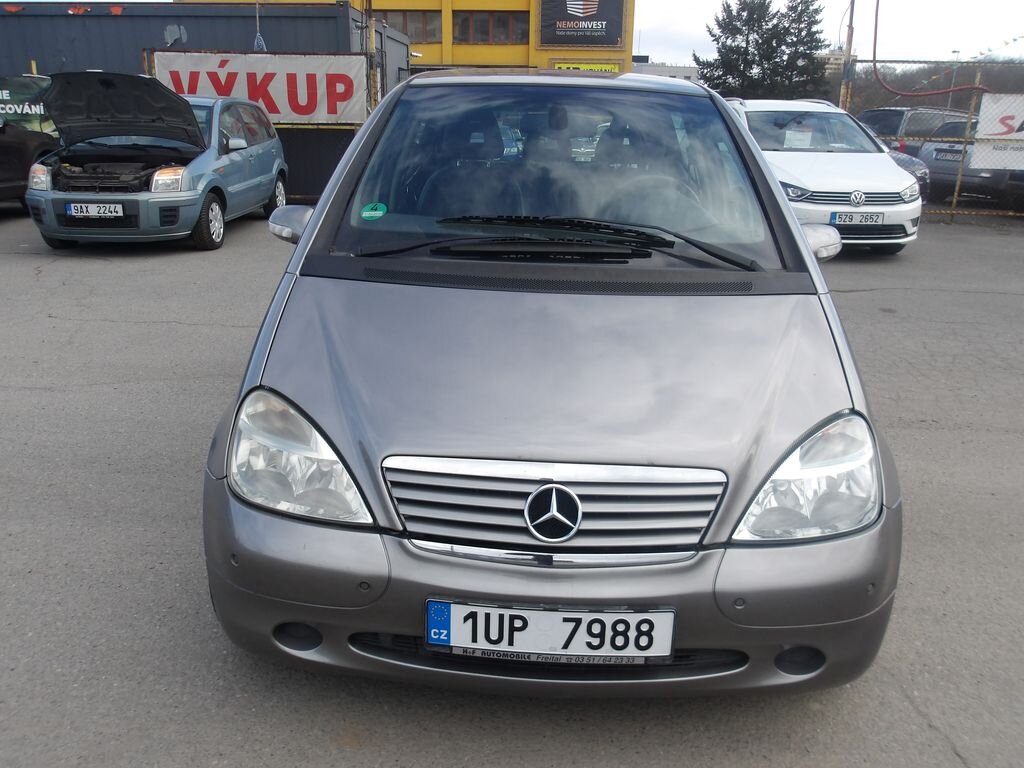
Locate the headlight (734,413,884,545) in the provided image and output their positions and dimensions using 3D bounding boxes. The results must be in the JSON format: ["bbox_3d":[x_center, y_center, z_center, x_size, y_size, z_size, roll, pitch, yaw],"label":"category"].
[{"bbox_3d":[0.691,0.206,1.837,0.400,0.240,0.300,2,19,1],"label":"headlight"}]

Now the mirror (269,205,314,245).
[{"bbox_3d":[-0.706,-0.526,2.639,0.210,0.140,0.150,2,19,1],"label":"mirror"}]

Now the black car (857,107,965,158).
[{"bbox_3d":[8.756,-4.571,15.529,4.600,1.580,1.800,-7,21,-21],"label":"black car"}]

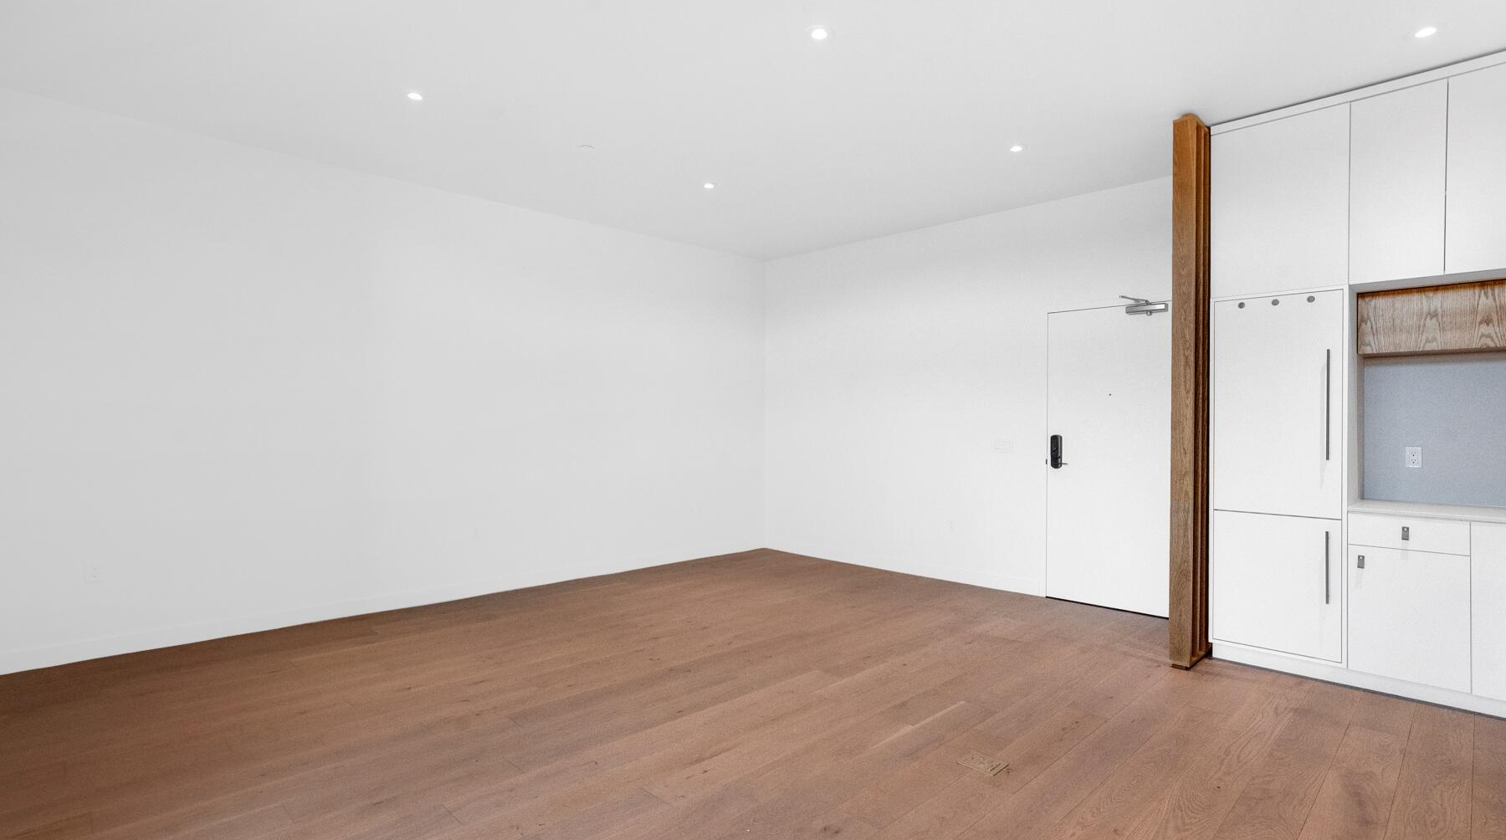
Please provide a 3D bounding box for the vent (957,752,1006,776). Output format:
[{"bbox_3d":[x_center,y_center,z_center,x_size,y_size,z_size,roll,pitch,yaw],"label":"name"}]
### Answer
[{"bbox_3d":[0.915,1.355,2.660,0.134,0.013,0.153,0,0,-44],"label":"vent"}]

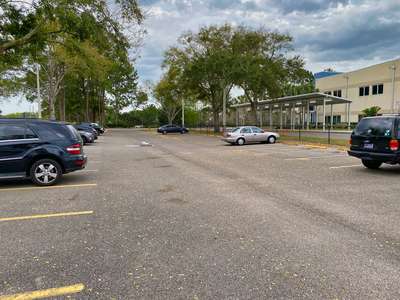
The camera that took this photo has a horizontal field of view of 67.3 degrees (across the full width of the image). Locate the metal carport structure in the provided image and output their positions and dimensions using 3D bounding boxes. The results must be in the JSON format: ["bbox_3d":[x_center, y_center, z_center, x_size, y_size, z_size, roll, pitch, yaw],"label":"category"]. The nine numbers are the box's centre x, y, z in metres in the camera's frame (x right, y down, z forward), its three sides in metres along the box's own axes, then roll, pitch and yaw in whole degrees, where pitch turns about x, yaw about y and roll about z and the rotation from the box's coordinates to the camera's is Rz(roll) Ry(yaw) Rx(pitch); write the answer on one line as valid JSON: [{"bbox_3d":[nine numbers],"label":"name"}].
[{"bbox_3d":[16.156,-7.473,63.771,6.600,5.890,35.100,-2,5,-16],"label":"metal carport structure"}]

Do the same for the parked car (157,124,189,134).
[{"bbox_3d":[-4.202,-3.209,45.767,4.750,1.440,1.820,-2,5,-16],"label":"parked car"}]

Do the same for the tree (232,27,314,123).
[{"bbox_3d":[9.797,-9.627,41.655,11.200,14.520,11.000,-2,5,-16],"label":"tree"}]

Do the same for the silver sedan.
[{"bbox_3d":[3.862,-1.159,23.008,4.420,1.380,1.700,-2,5,-16],"label":"silver sedan"}]

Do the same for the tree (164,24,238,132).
[{"bbox_3d":[0.524,-11.529,48.773,12.200,17.120,12.000,-2,5,-16],"label":"tree"}]

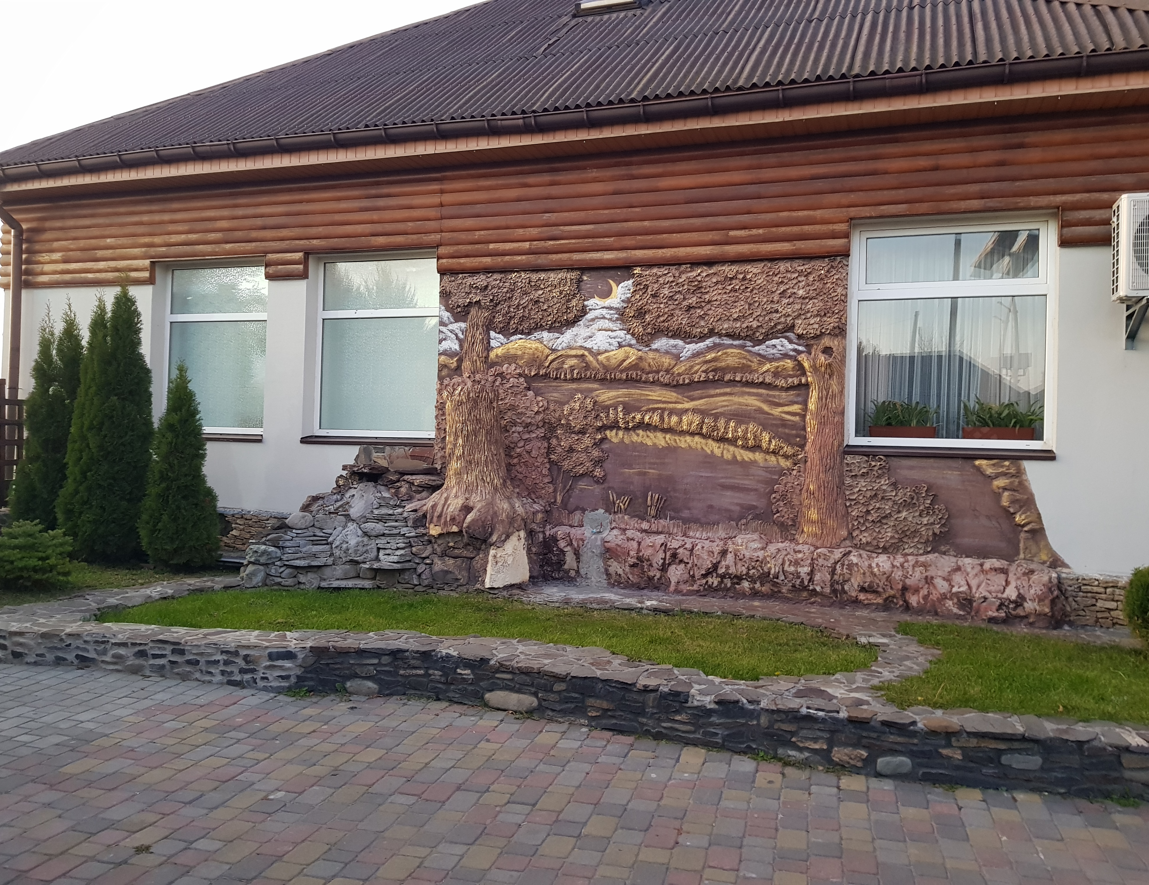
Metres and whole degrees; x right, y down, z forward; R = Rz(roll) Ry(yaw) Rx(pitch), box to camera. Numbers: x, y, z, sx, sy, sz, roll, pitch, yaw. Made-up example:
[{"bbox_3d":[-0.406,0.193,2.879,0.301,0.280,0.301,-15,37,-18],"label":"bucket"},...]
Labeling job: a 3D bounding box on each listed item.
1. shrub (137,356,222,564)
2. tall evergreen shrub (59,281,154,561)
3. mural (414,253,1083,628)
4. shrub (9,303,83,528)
[{"bbox_3d":[-3.802,0.207,8.570,0.740,1.970,0.740,2,0,20],"label":"shrub"},{"bbox_3d":[-4.675,-0.193,8.944,0.900,2.750,0.860,2,0,20],"label":"tall evergreen shrub"},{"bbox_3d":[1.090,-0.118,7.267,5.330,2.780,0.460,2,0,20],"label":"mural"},{"bbox_3d":[-5.006,-0.140,8.518,0.750,2.381,0.730,1,-1,18],"label":"shrub"}]

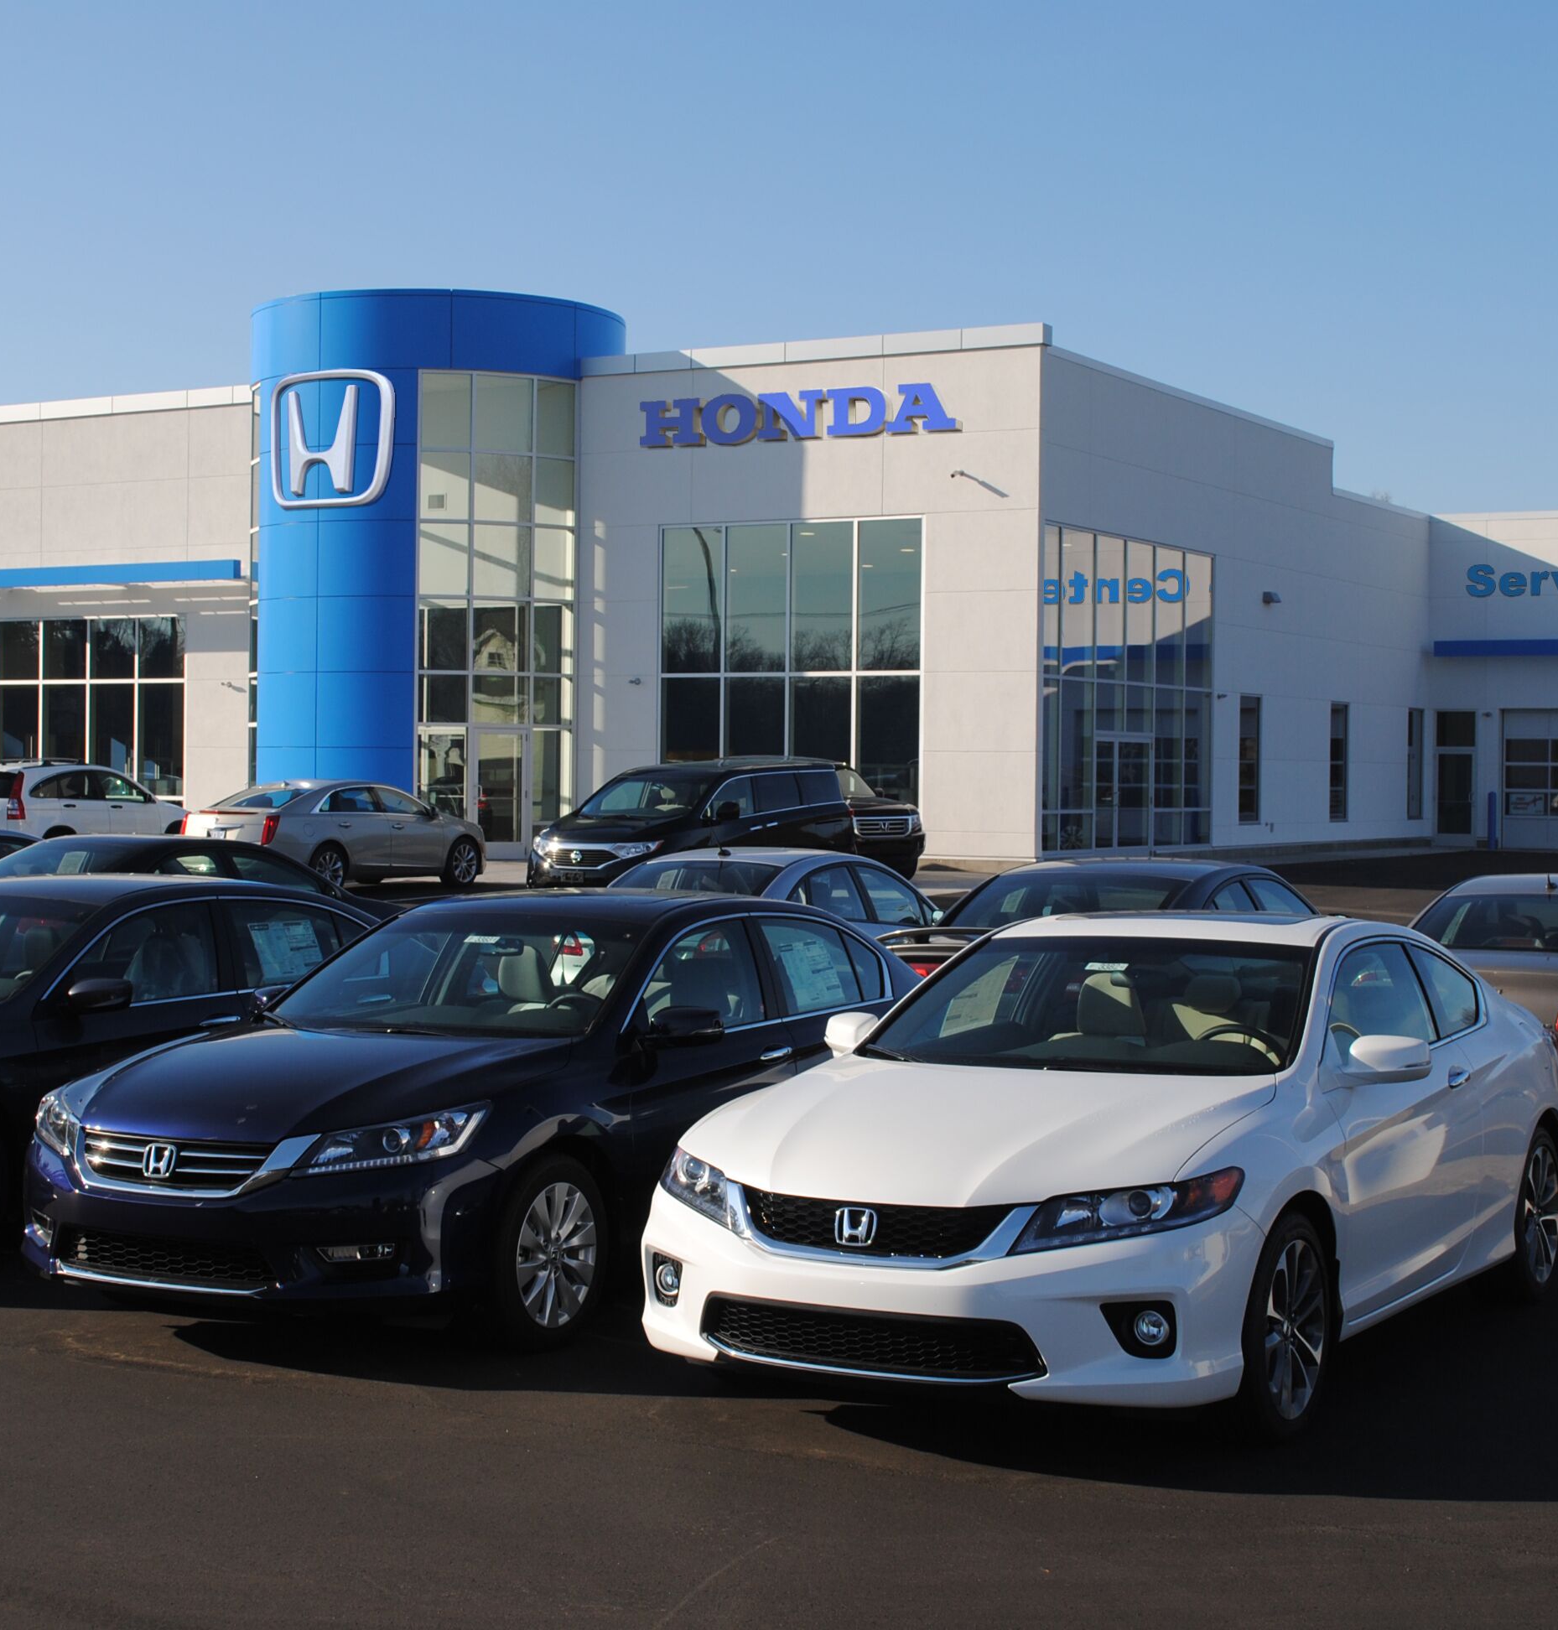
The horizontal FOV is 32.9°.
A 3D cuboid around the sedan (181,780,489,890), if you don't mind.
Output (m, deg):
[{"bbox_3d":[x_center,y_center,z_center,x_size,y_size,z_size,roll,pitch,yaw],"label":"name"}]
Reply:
[{"bbox_3d":[-6.071,0.278,36.796,1.852,1.510,5.131,1,1,32],"label":"sedan"}]

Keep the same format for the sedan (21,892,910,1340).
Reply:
[{"bbox_3d":[-0.792,1.033,10.341,1.849,1.466,4.862,1,1,29],"label":"sedan"}]

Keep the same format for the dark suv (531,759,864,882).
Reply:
[{"bbox_3d":[-1.042,0.253,33.119,1.971,1.830,5.100,1,1,33],"label":"dark suv"}]

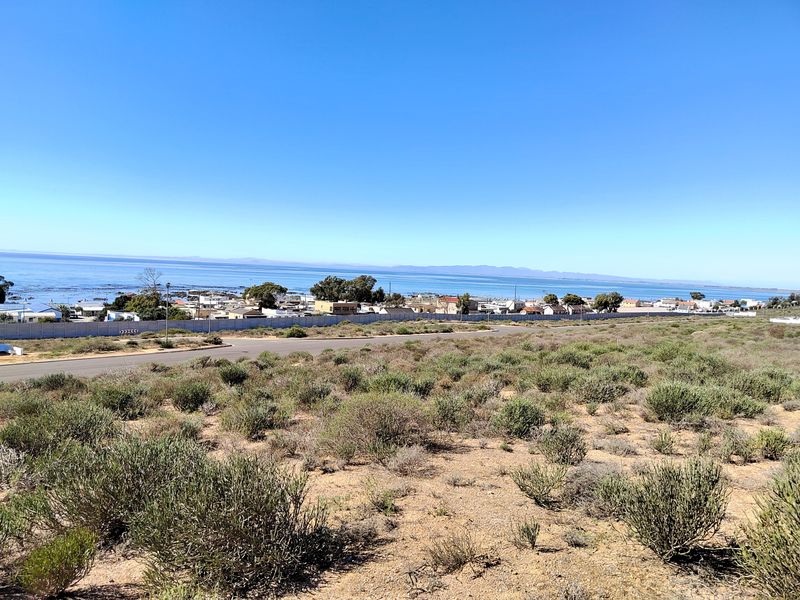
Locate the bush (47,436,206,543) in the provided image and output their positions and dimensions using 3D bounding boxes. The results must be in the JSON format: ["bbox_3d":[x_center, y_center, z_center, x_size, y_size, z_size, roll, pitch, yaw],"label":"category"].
[{"bbox_3d":[-2.162,1.517,4.232,1.280,0.800,1.110,3,3,0],"label":"bush"}]

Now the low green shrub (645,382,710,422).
[{"bbox_3d":[4.139,1.492,7.888,0.981,0.540,0.903,4,4,28],"label":"low green shrub"}]

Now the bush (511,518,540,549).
[{"bbox_3d":[0.887,1.650,3.755,0.208,0.201,0.180,3,3,0],"label":"bush"}]

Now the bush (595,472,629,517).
[{"bbox_3d":[1.759,1.595,4.359,0.386,0.374,0.354,3,3,0],"label":"bush"}]

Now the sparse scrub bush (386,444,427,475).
[{"bbox_3d":[0.074,1.635,5.507,0.415,0.280,0.382,3,3,2],"label":"sparse scrub bush"}]

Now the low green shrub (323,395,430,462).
[{"bbox_3d":[-0.268,1.462,6.399,1.304,0.704,1.200,3,3,-2],"label":"low green shrub"}]

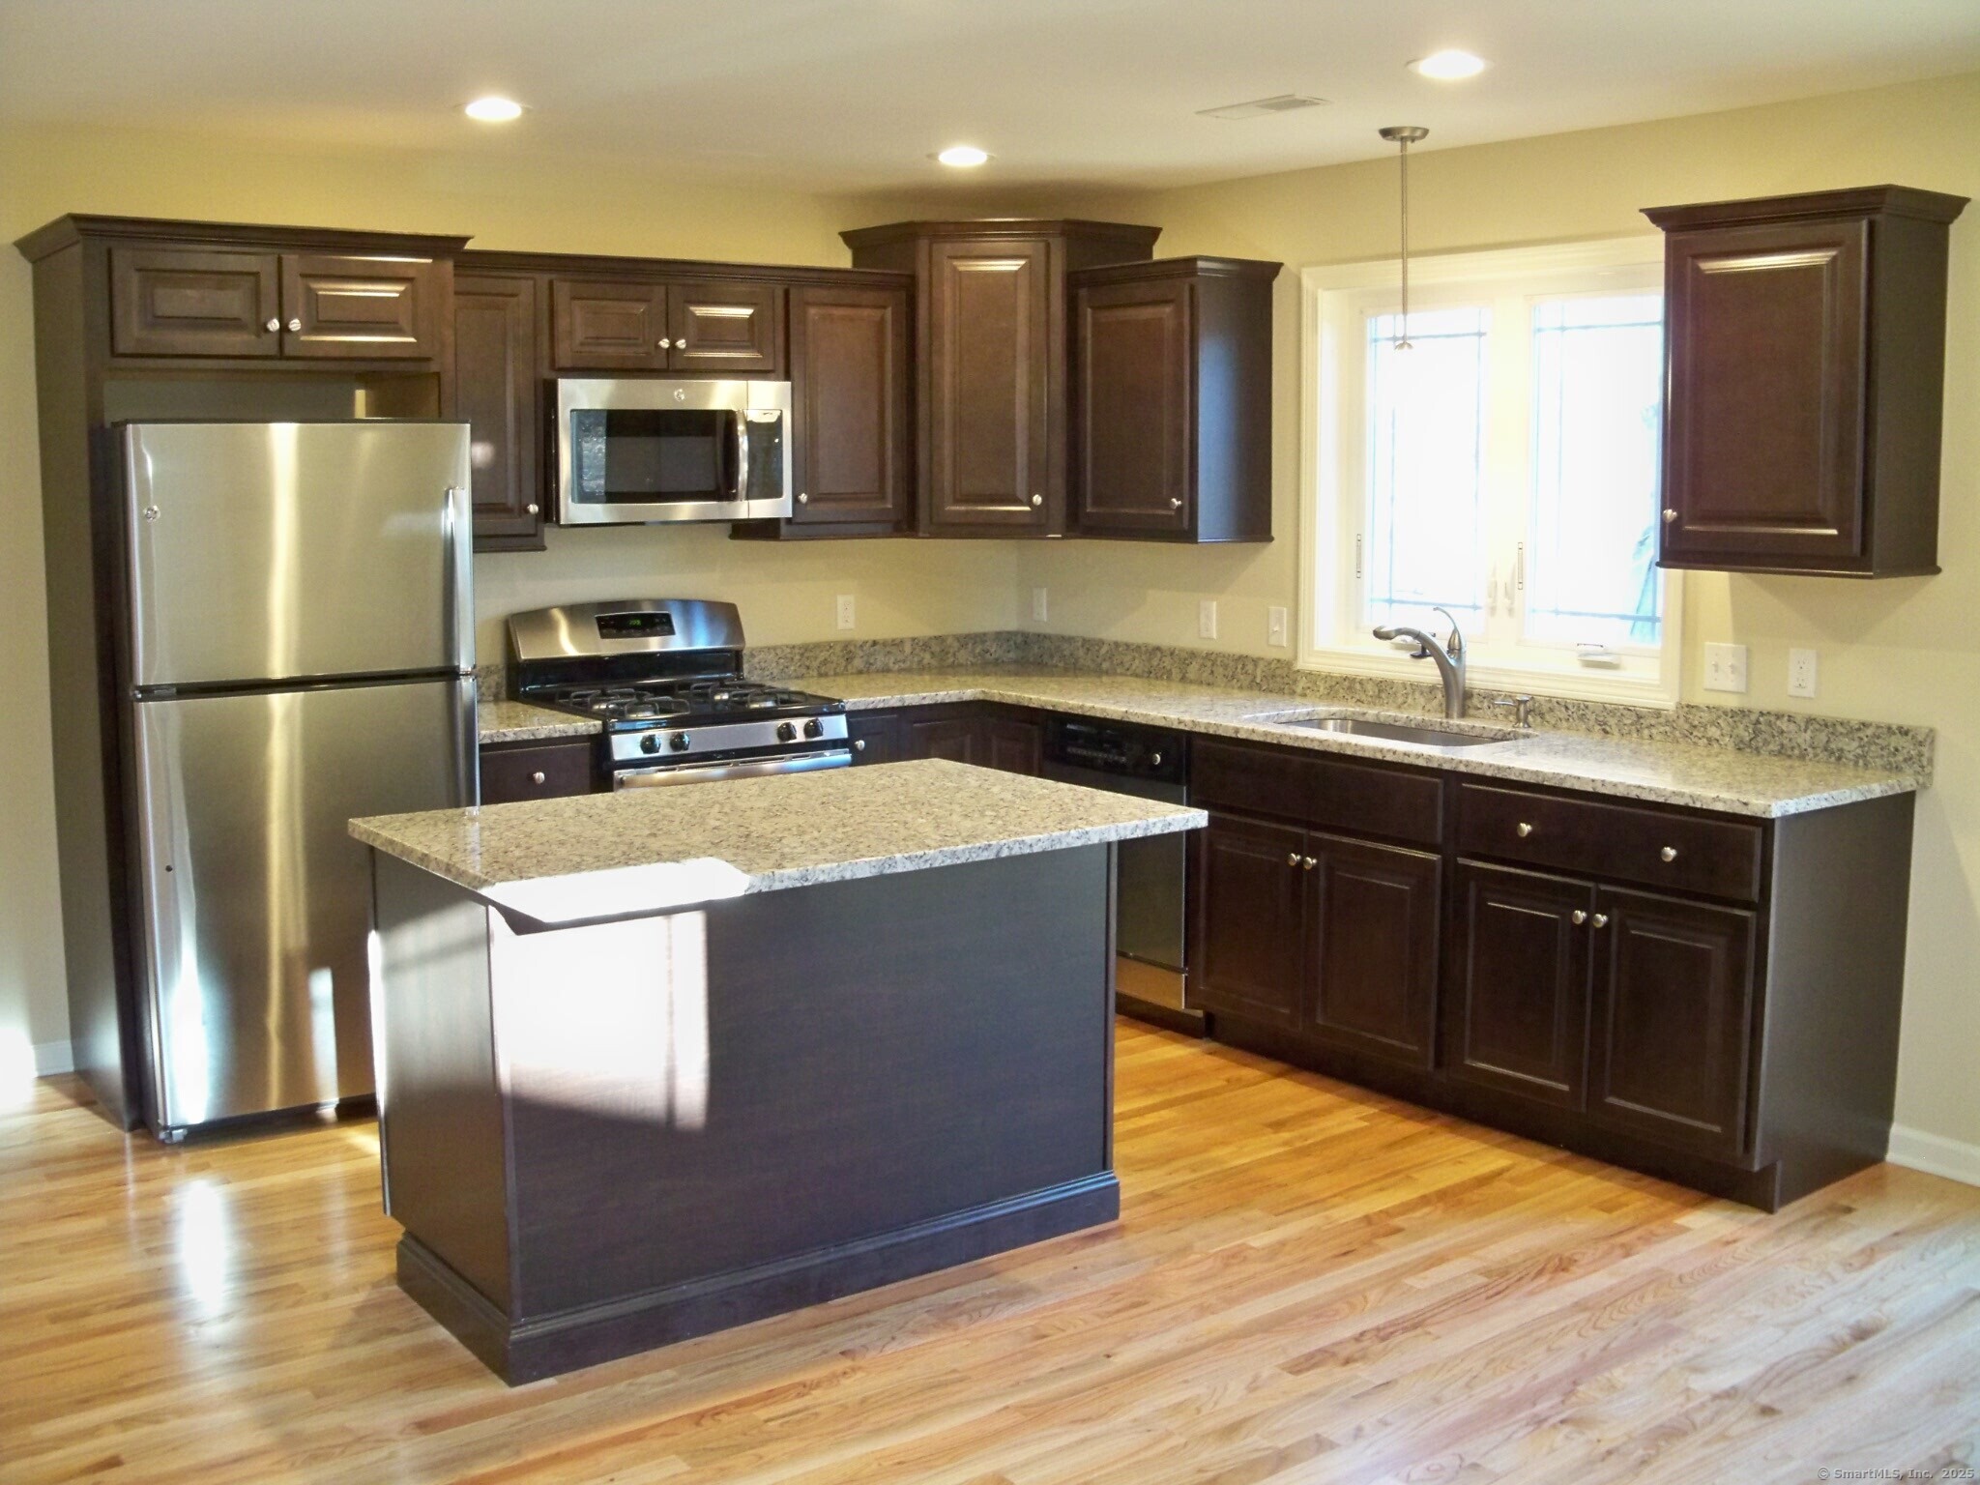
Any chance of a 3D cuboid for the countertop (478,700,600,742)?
[{"bbox_3d":[-1.362,-0.056,5.506,0.359,0.032,0.647,-6,10,-37],"label":"countertop"}]

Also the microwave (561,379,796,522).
[{"bbox_3d":[-1.000,-0.854,5.902,0.757,0.410,0.400,-7,10,-37],"label":"microwave"}]

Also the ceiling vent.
[{"bbox_3d":[0.651,-1.496,4.742,0.144,0.016,0.340,-6,10,-37],"label":"ceiling vent"}]

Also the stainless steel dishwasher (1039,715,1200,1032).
[{"bbox_3d":[0.597,0.341,6.005,0.630,0.865,0.605,-7,10,-37],"label":"stainless steel dishwasher"}]

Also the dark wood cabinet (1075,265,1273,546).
[{"bbox_3d":[0.538,-1.014,6.038,0.355,0.812,0.651,-6,10,-37],"label":"dark wood cabinet"}]

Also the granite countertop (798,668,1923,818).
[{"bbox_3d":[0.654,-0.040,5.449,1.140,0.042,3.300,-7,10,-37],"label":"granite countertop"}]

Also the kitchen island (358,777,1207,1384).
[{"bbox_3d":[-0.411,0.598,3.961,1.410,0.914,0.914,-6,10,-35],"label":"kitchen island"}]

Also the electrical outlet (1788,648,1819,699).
[{"bbox_3d":[1.913,-0.162,4.712,0.013,0.114,0.071,-7,10,-37],"label":"electrical outlet"}]

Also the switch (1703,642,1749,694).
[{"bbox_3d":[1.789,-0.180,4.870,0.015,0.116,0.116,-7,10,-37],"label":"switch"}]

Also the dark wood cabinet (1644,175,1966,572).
[{"bbox_3d":[1.790,-0.776,4.402,0.350,0.807,0.595,-6,10,-37],"label":"dark wood cabinet"}]

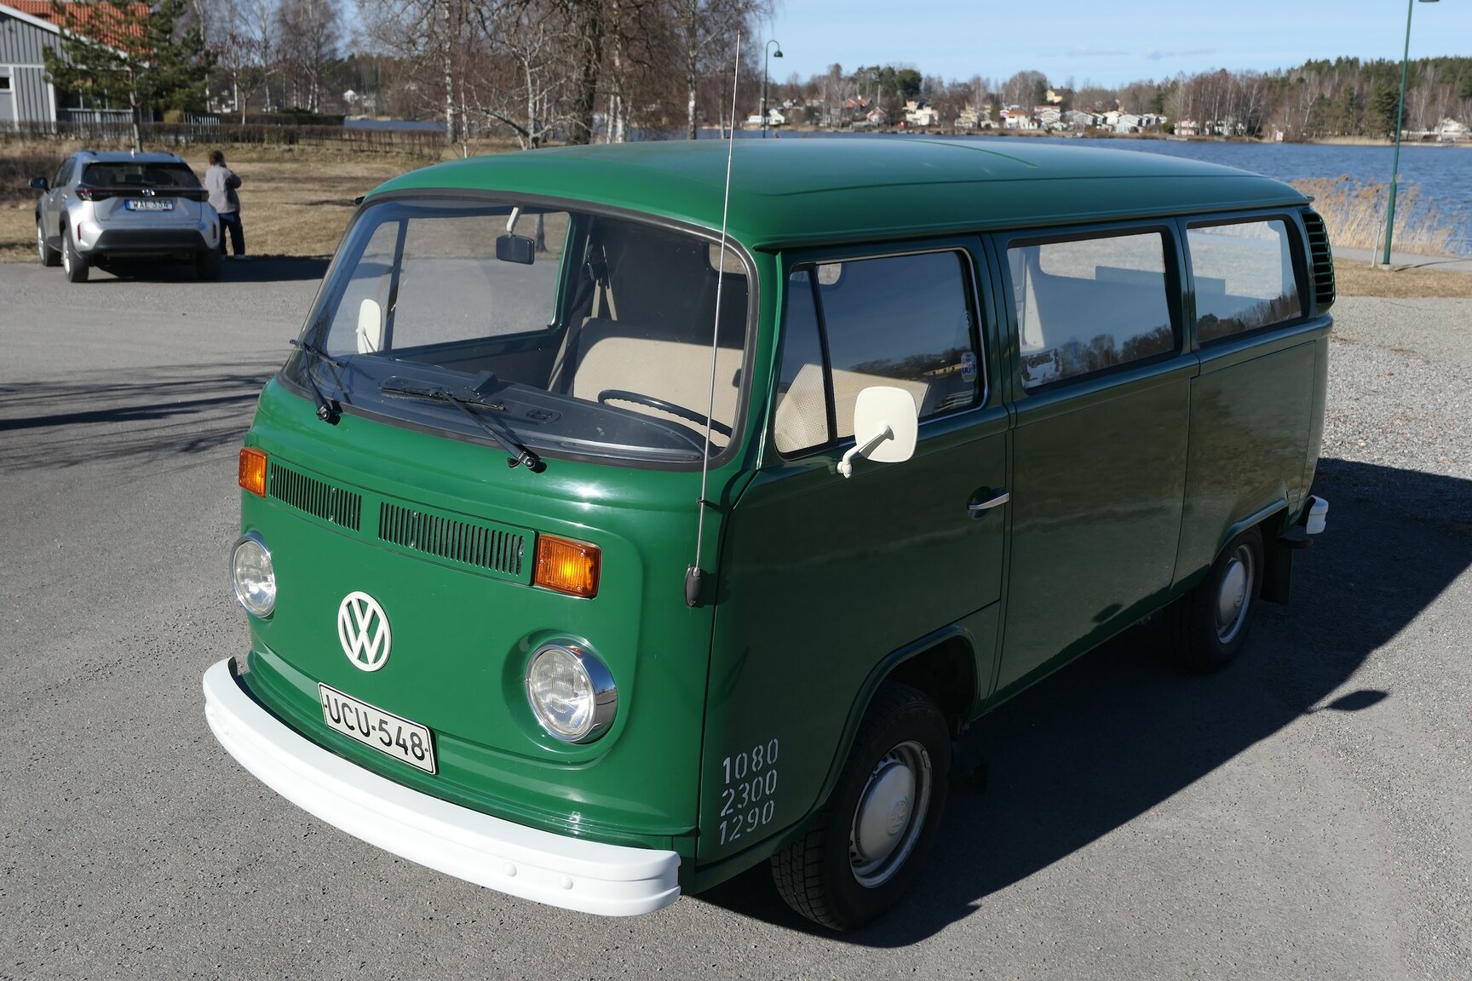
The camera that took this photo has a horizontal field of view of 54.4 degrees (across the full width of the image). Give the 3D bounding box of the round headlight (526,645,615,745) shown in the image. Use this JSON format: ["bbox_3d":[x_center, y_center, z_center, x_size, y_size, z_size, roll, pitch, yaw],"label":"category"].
[{"bbox_3d":[-0.344,0.410,2.969,0.200,0.200,0.095,13,18,38],"label":"round headlight"}]

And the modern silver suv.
[{"bbox_3d":[-8.026,-3.664,18.688,1.765,1.595,4.180,-7,17,-31],"label":"modern silver suv"}]

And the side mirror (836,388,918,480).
[{"bbox_3d":[0.294,-0.122,2.981,0.180,0.210,0.105,9,16,28],"label":"side mirror"}]

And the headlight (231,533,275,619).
[{"bbox_3d":[-1.204,0.214,3.647,0.200,0.200,0.095,13,18,38],"label":"headlight"}]

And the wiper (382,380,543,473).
[{"bbox_3d":[-0.628,-0.158,3.181,0.558,0.139,0.049,12,-7,34],"label":"wiper"}]

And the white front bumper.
[{"bbox_3d":[-0.837,0.679,3.333,1.655,0.126,0.295,13,18,38],"label":"white front bumper"}]

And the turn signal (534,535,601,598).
[{"bbox_3d":[-0.332,0.149,2.904,0.157,0.107,0.045,10,16,29],"label":"turn signal"}]

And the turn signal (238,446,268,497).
[{"bbox_3d":[-1.196,-0.048,3.584,0.045,0.107,0.157,-11,19,-40],"label":"turn signal"}]

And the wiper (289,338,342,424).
[{"bbox_3d":[-1.095,-0.293,3.657,0.043,0.162,0.479,20,1,-37],"label":"wiper"}]

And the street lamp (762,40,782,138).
[{"bbox_3d":[1.451,-14.892,55.671,0.740,5.017,0.360,-5,16,-24],"label":"street lamp"}]

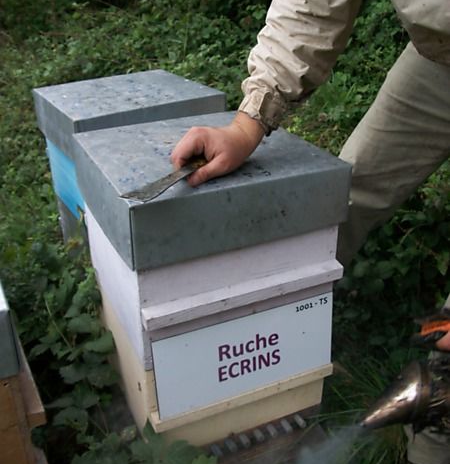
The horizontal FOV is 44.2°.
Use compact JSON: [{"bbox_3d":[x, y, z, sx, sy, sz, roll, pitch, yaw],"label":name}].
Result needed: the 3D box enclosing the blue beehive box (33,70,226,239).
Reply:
[{"bbox_3d":[-0.242,-0.130,1.552,0.384,0.518,0.392,-17,30,-25],"label":"blue beehive box"}]

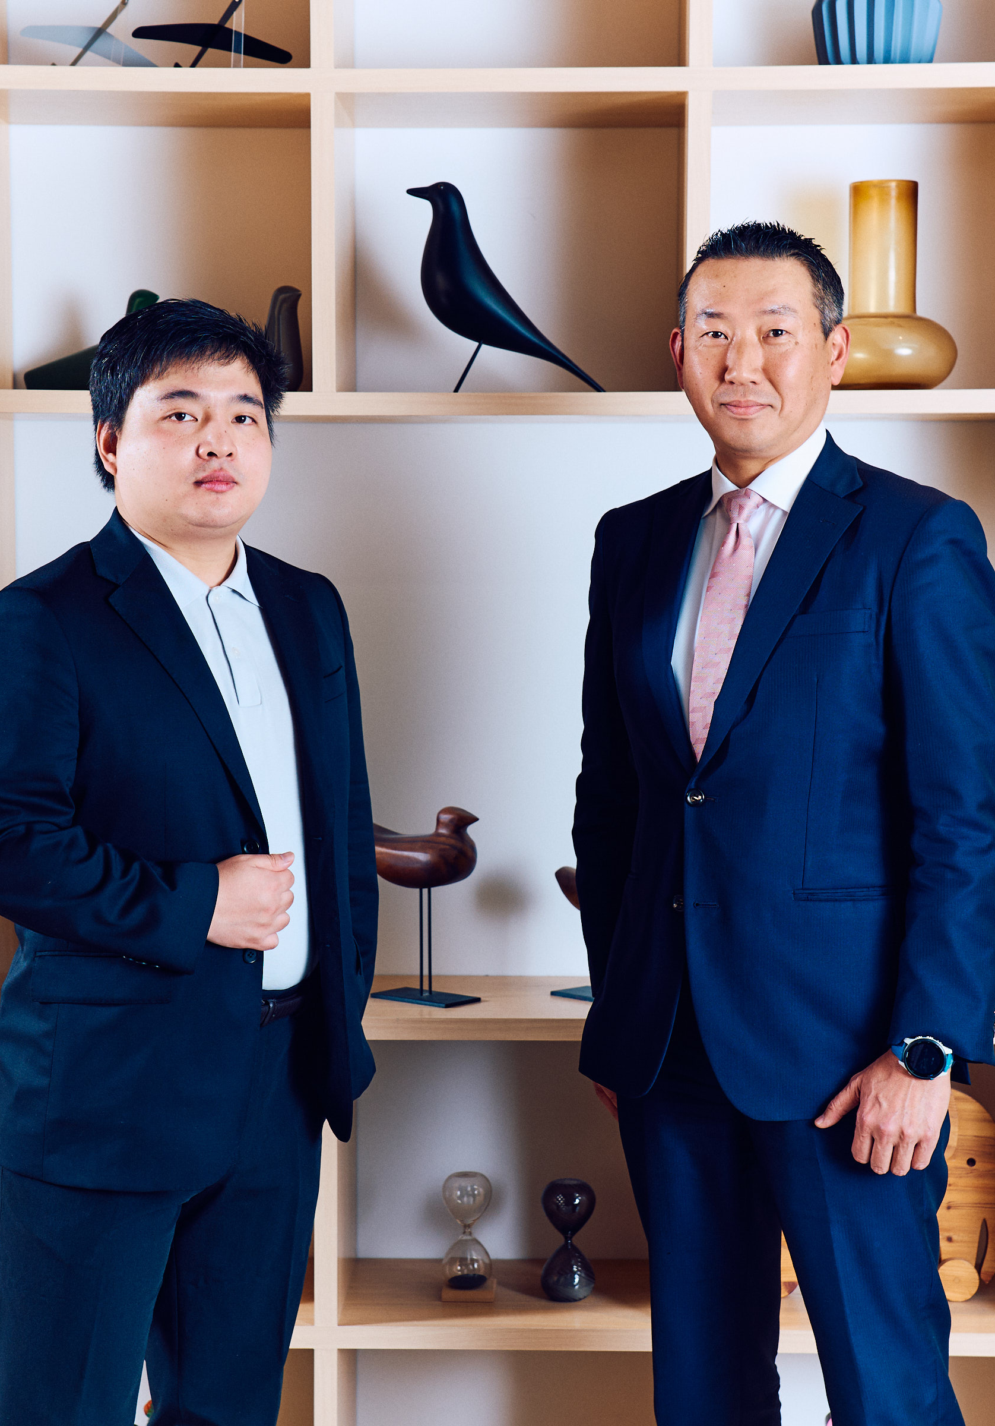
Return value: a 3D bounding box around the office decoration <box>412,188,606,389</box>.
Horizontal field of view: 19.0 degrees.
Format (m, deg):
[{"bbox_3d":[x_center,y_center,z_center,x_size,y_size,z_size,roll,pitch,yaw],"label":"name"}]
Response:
[{"bbox_3d":[0.013,-0.554,3.889,0.272,0.276,0.084,0,4,1],"label":"office decoration"}]

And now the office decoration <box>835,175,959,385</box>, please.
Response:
[{"bbox_3d":[0.523,-0.570,3.992,0.199,0.286,0.199,0,4,1],"label":"office decoration"}]

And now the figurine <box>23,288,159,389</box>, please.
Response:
[{"bbox_3d":[-0.550,-0.501,4.016,0.188,0.143,0.083,0,4,5],"label":"figurine"}]

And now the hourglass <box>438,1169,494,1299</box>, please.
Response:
[{"bbox_3d":[-0.038,0.697,3.978,0.070,0.167,0.068,0,4,1],"label":"hourglass"}]

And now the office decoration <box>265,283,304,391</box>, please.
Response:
[{"bbox_3d":[-0.345,-0.489,3.907,0.185,0.141,0.080,0,4,1],"label":"office decoration"}]

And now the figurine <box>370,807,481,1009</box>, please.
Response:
[{"bbox_3d":[-0.107,0.251,3.947,0.215,0.260,0.088,3,5,40],"label":"figurine"}]

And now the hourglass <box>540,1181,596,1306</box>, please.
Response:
[{"bbox_3d":[0.098,0.717,4.061,0.077,0.160,0.077,0,4,1],"label":"hourglass"}]

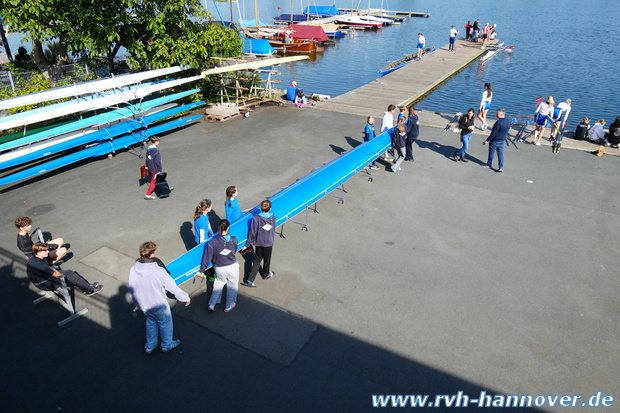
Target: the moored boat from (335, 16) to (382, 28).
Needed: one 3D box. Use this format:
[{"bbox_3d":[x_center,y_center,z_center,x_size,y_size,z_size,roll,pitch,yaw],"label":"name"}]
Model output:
[{"bbox_3d":[6.150,-23.574,59.137,5.700,1.150,2.100,12,28,22],"label":"moored boat"}]

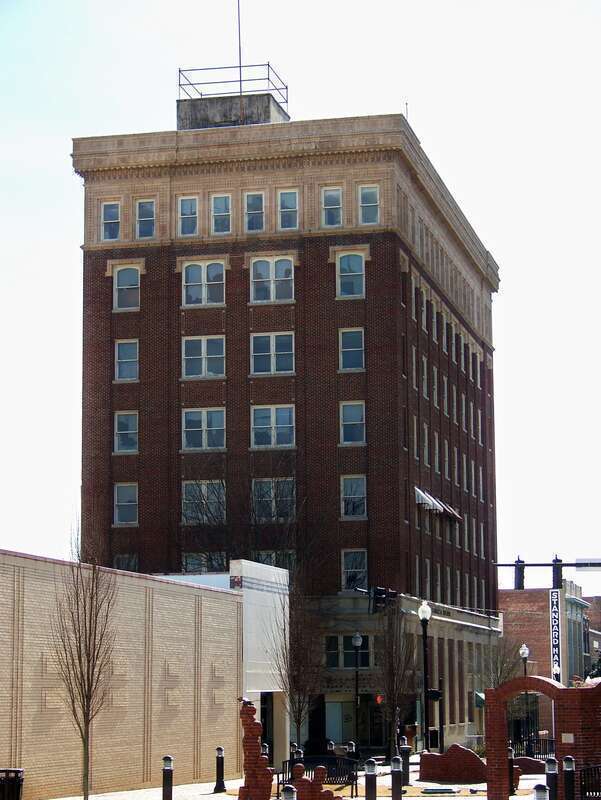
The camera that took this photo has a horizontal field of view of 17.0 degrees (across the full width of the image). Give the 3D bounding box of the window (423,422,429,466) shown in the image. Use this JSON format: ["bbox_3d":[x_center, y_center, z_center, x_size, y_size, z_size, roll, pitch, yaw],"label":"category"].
[{"bbox_3d":[5.858,2.093,94.761,0.150,1.900,1.750,-2,-8,13],"label":"window"}]

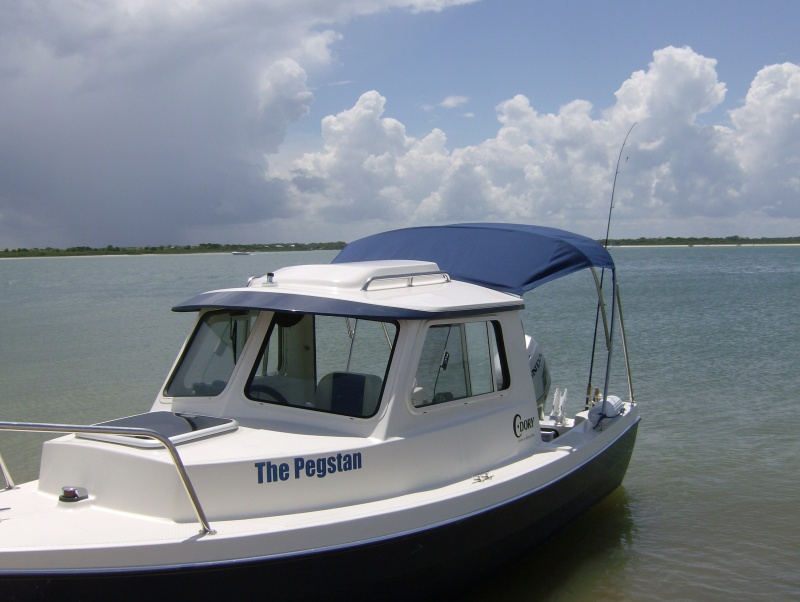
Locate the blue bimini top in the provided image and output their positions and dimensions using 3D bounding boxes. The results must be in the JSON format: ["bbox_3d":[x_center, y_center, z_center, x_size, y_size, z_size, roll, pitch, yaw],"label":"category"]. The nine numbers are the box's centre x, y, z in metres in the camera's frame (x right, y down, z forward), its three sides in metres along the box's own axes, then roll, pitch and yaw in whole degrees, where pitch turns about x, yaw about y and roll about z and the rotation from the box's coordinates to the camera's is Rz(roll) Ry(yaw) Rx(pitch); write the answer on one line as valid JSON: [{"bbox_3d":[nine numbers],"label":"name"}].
[{"bbox_3d":[0.204,-0.267,4.848,1.830,0.400,1.151,2,4,31],"label":"blue bimini top"}]

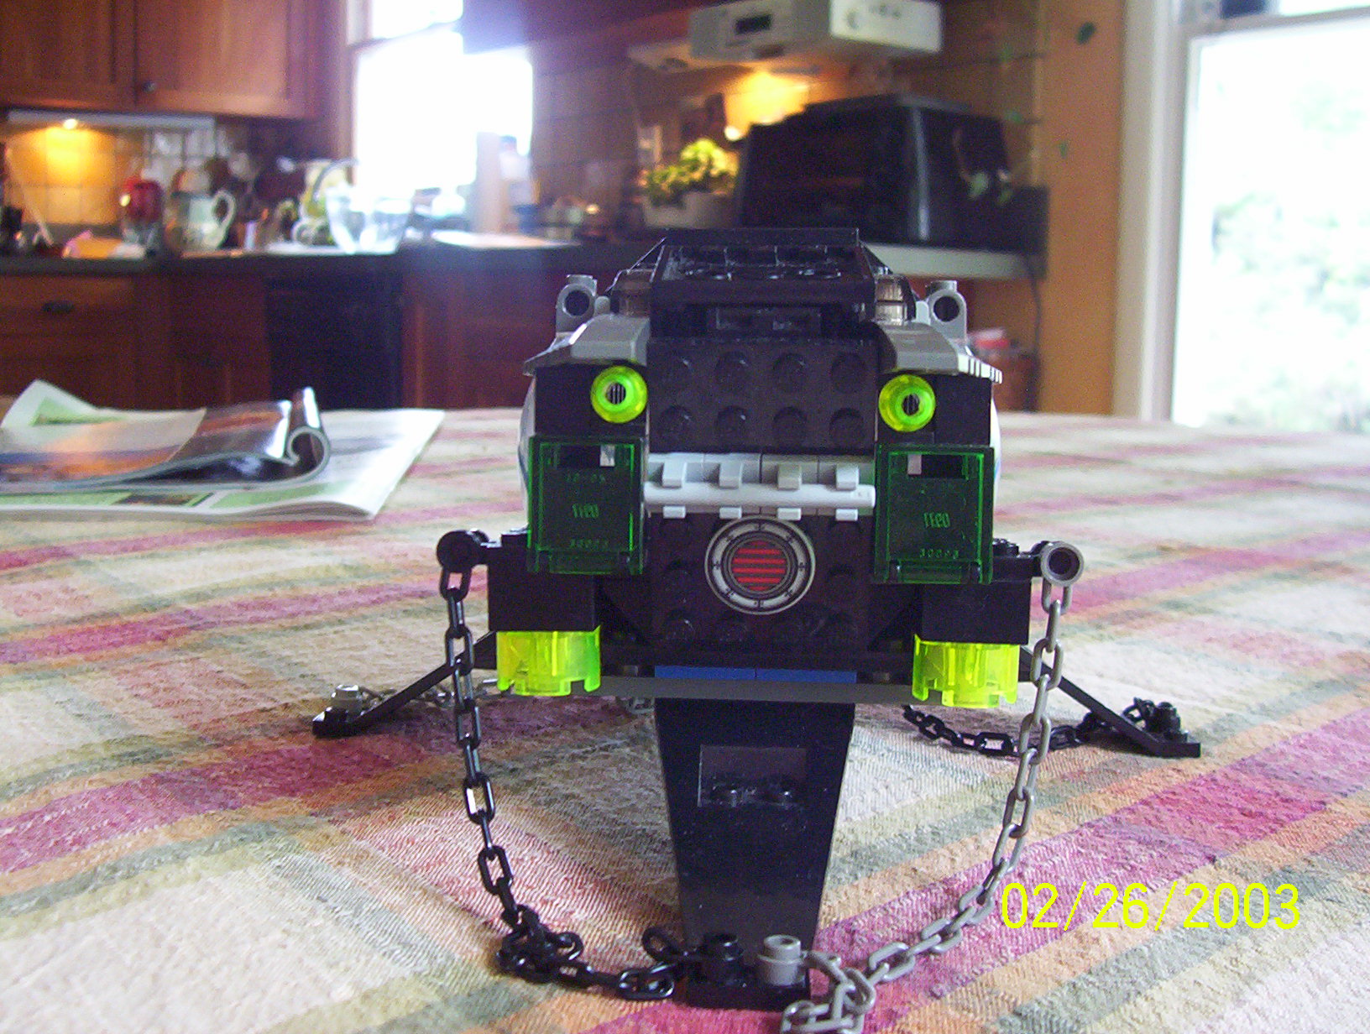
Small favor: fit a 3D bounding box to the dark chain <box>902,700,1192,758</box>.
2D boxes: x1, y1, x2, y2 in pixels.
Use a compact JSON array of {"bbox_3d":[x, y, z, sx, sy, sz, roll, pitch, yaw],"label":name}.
[{"bbox_3d":[0.072,0.041,0.348,0.060,0.009,0.042,2,8,3],"label":"dark chain"}]

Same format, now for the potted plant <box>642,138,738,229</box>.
[{"bbox_3d":[0.021,-0.655,3.350,0.195,0.185,0.190,6,9,33],"label":"potted plant"}]

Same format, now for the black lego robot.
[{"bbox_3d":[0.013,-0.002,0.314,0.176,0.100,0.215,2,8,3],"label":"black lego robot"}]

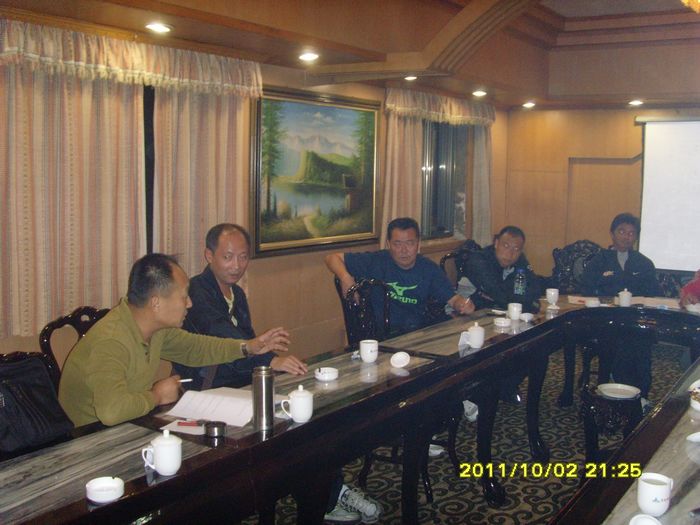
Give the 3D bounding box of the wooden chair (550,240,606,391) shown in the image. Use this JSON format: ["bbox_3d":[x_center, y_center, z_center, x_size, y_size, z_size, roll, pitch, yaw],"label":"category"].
[{"bbox_3d":[1.625,0.400,5.543,0.465,1.081,0.525,3,7,23],"label":"wooden chair"}]

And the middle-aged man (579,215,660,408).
[{"bbox_3d":[1.773,0.330,5.181,0.525,1.293,0.667,3,7,22],"label":"middle-aged man"}]

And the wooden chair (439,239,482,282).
[{"bbox_3d":[0.852,0.444,5.080,0.465,1.091,0.525,-1,6,-12],"label":"wooden chair"}]

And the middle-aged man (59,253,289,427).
[{"bbox_3d":[-0.578,0.610,2.700,0.727,1.262,0.667,2,6,17],"label":"middle-aged man"}]

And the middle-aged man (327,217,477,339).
[{"bbox_3d":[0.237,0.442,4.180,0.747,1.283,0.687,-1,6,-9],"label":"middle-aged man"}]

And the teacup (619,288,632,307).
[{"bbox_3d":[1.649,0.203,4.713,0.080,0.107,0.100,1,6,6],"label":"teacup"}]

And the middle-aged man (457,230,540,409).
[{"bbox_3d":[0.947,0.399,4.874,0.535,1.222,0.707,0,6,0],"label":"middle-aged man"}]

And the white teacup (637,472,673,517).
[{"bbox_3d":[0.698,0.525,1.799,0.097,0.084,0.075,-5,8,-41],"label":"white teacup"}]

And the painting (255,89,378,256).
[{"bbox_3d":[-0.150,-0.577,5.144,0.061,1.001,1.451,7,9,33],"label":"painting"}]

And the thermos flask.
[{"bbox_3d":[-0.264,0.409,2.392,0.063,0.189,0.063,0,6,0],"label":"thermos flask"}]

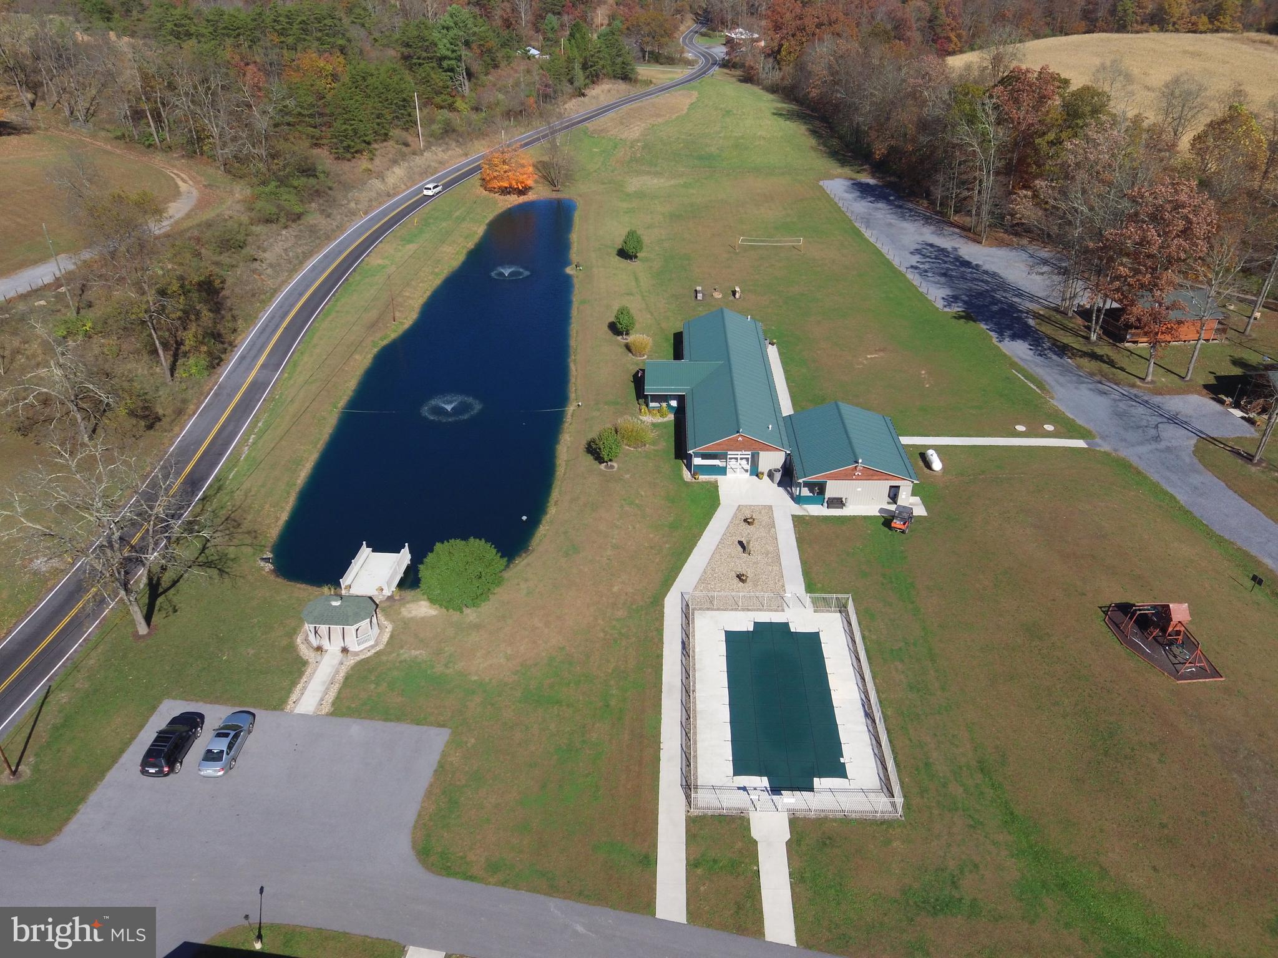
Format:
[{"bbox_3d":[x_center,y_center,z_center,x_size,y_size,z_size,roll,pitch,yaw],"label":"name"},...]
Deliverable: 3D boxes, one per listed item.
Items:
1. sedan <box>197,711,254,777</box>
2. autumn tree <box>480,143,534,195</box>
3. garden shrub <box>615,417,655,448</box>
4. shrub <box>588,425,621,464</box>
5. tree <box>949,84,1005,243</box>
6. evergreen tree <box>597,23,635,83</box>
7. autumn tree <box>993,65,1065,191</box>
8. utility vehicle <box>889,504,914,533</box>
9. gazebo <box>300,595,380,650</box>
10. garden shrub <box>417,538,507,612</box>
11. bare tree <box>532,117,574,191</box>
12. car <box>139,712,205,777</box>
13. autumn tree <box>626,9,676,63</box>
[{"bbox_3d":[-27.082,17.390,48.416,1.830,1.450,4.800,0,35,1],"label":"sedan"},{"bbox_3d":[-27.857,-65.260,156.031,11.210,10.160,11.210,-2,36,0],"label":"autumn tree"},{"bbox_3d":[-0.454,-4.919,79.178,3.700,2.100,3.700,-2,36,0],"label":"garden shrub"},{"bbox_3d":[-2.909,-3.085,74.621,2.280,4.430,2.280,-2,36,0],"label":"shrub"},{"bbox_3d":[55.304,-51.900,123.063,7.760,24.750,7.760,-2,36,0],"label":"tree"},{"bbox_3d":[-7.980,-144.830,251.118,12.500,17.000,12.000,-1,35,0],"label":"evergreen tree"},{"bbox_3d":[69.942,-62.438,132.112,11.500,20.000,11.500,-1,35,0],"label":"autumn tree"},{"bbox_3d":[23.784,3.409,66.561,1.500,1.950,2.850,13,38,20],"label":"utility vehicle"},{"bbox_3d":[-22.478,10.484,55.807,5.200,3.500,3.500,0,35,2],"label":"gazebo"},{"bbox_3d":[-13.902,7.507,58.416,6.900,4.900,6.800,-1,35,0],"label":"garden shrub"},{"bbox_3d":[-17.170,-64.965,148.505,8.000,13.200,8.000,-1,35,0],"label":"bare tree"},{"bbox_3d":[-31.159,17.512,49.288,1.880,1.720,4.650,0,36,2],"label":"car"},{"bbox_3d":[4.403,-169.431,283.150,18.000,17.000,17.000,-1,35,0],"label":"autumn tree"}]

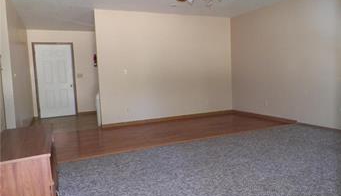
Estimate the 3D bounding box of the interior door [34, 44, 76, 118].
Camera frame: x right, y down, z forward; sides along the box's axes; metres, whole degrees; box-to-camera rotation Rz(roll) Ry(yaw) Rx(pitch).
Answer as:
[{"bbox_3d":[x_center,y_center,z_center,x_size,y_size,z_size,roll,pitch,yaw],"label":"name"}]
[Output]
[{"bbox_3d":[-3.220,-0.487,6.920,0.920,2.030,0.060,-5,6,-23],"label":"interior door"}]

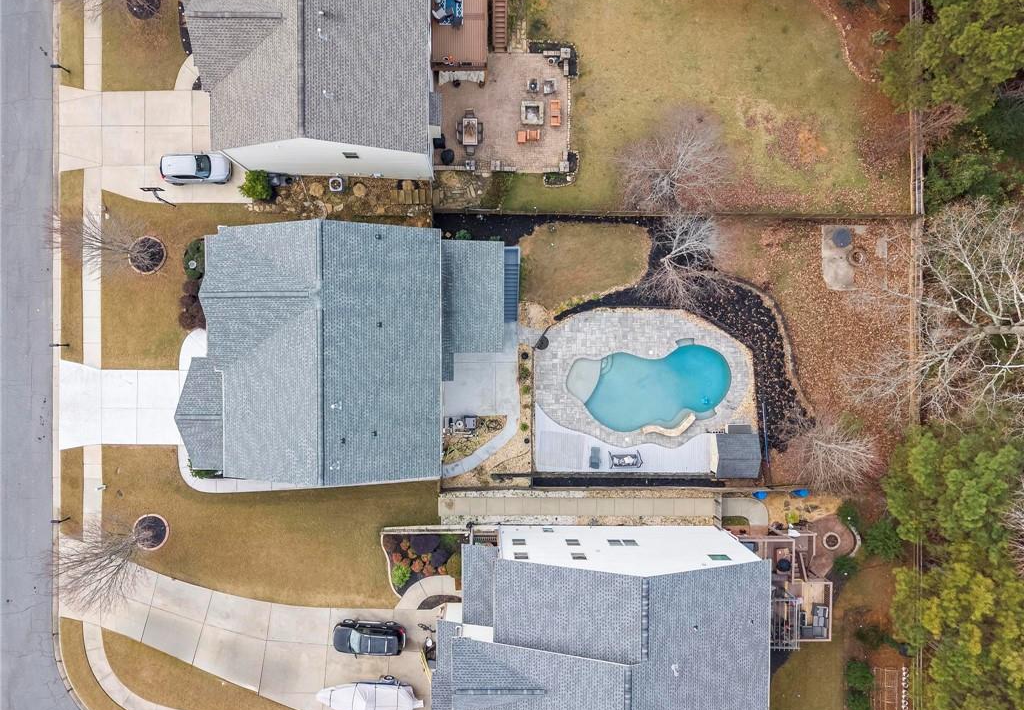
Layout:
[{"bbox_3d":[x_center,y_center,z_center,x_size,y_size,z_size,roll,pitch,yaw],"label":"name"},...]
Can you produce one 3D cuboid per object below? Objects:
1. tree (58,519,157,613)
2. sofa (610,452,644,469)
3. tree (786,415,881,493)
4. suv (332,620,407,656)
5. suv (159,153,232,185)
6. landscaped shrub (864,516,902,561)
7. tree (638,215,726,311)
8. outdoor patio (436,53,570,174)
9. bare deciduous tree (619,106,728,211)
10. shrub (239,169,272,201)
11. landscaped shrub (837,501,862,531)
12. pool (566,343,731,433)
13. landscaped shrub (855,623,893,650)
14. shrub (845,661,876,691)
[{"bbox_3d":[-24.004,11.884,43.700,5.300,7.400,5.300,0,91,-1],"label":"tree"},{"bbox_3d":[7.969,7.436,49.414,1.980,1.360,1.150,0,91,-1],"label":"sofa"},{"bbox_3d":[21.892,6.332,47.546,5.400,6.600,5.400,0,91,-1],"label":"tree"},{"bbox_3d":[-9.405,18.798,46.965,4.830,1.760,1.930,2,90,-2],"label":"suv"},{"bbox_3d":[-21.188,-12.512,47.583,4.650,1.680,1.860,-1,91,-2],"label":"suv"},{"bbox_3d":[26.092,12.958,49.867,2.400,2.300,2.800,0,91,-1],"label":"landscaped shrub"},{"bbox_3d":[10.993,-6.184,47.059,5.400,6.500,5.900,0,91,-2],"label":"tree"},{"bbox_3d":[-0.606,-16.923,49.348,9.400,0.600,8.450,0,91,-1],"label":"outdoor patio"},{"bbox_3d":[10.762,-12.837,47.532,6.800,7.000,6.300,0,91,-2],"label":"bare deciduous tree"},{"bbox_3d":[-17.254,-11.402,47.760,1.950,1.800,1.800,0,91,-2],"label":"shrub"},{"bbox_3d":[23.235,11.050,48.880,1.500,1.400,1.900,0,91,-2],"label":"landscaped shrub"},{"bbox_3d":[9.600,2.272,50.456,11.640,1.500,6.310,0,91,-2],"label":"pool"},{"bbox_3d":[25.064,19.518,49.227,2.100,1.200,1.500,0,91,-2],"label":"landscaped shrub"},{"bbox_3d":[24.053,22.152,49.073,1.600,1.500,1.750,0,91,-2],"label":"shrub"}]

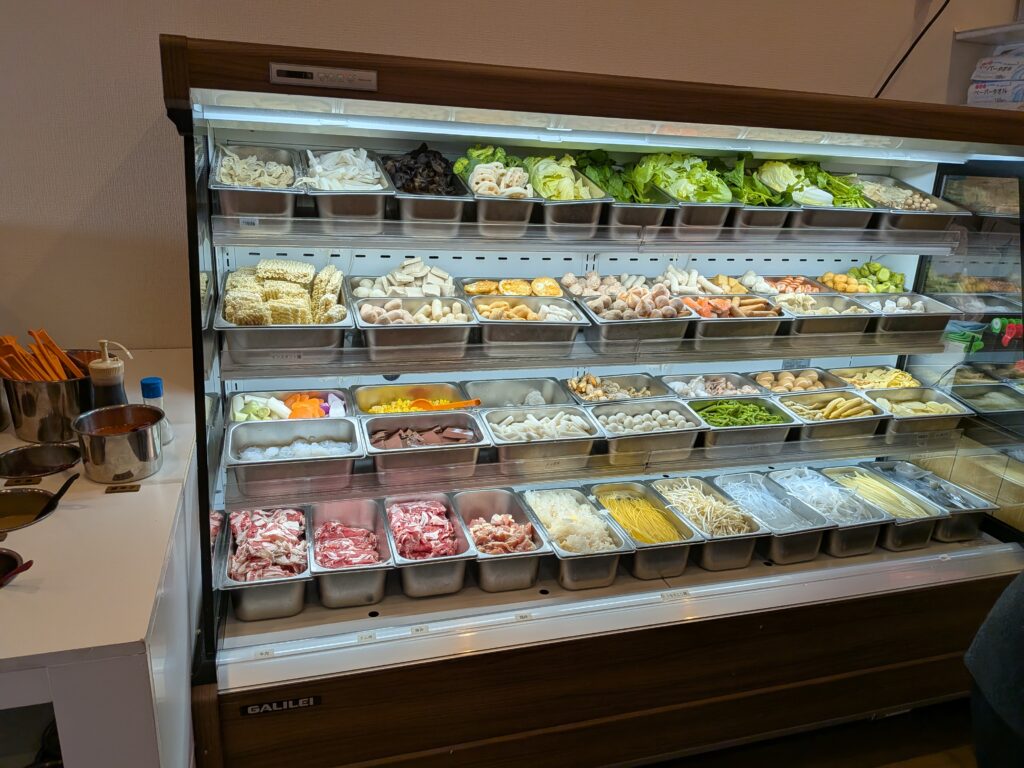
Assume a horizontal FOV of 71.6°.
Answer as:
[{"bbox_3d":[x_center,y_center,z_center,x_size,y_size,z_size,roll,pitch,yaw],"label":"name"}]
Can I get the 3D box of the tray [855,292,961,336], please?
[{"bbox_3d":[1.113,-0.182,2.041,0.268,0.100,0.162,-2,29,-16],"label":"tray"}]

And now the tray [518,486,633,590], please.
[{"bbox_3d":[0.129,0.341,1.561,0.162,0.100,0.265,-2,22,-17],"label":"tray"}]

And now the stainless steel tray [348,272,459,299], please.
[{"bbox_3d":[-0.257,-0.188,1.736,0.268,0.100,0.162,-2,28,-16],"label":"stainless steel tray"}]

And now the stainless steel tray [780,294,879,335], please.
[{"bbox_3d":[0.828,-0.162,1.912,0.265,0.100,0.162,-2,28,-16],"label":"stainless steel tray"}]

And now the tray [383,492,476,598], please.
[{"bbox_3d":[-0.205,0.379,1.676,0.176,0.100,0.325,-2,19,-16],"label":"tray"}]

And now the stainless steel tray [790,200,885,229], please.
[{"bbox_3d":[0.805,-0.490,1.965,0.265,0.100,0.325,-2,33,-16],"label":"stainless steel tray"}]

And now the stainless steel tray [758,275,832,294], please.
[{"bbox_3d":[0.740,-0.231,1.983,0.265,0.100,0.162,-2,27,-16],"label":"stainless steel tray"}]

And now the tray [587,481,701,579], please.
[{"bbox_3d":[0.317,0.365,1.790,0.176,0.100,0.325,-2,19,-16],"label":"tray"}]

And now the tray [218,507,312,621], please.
[{"bbox_3d":[-0.531,0.397,1.581,0.176,0.100,0.325,-2,19,-16],"label":"tray"}]

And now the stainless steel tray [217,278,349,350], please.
[{"bbox_3d":[-0.491,-0.141,1.550,0.265,0.100,0.325,-2,28,-17],"label":"stainless steel tray"}]

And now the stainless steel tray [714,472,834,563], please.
[{"bbox_3d":[0.656,0.348,1.843,0.176,0.100,0.325,-2,19,-16],"label":"stainless steel tray"}]

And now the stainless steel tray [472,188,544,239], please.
[{"bbox_3d":[-0.050,-0.461,1.755,0.176,0.100,0.325,-2,33,-16],"label":"stainless steel tray"}]

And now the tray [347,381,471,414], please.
[{"bbox_3d":[-0.250,0.080,1.741,0.265,0.100,0.162,-2,27,-16],"label":"tray"}]

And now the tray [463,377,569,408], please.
[{"bbox_3d":[0.015,0.066,1.746,0.265,0.100,0.162,-3,26,-17],"label":"tray"}]

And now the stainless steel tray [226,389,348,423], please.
[{"bbox_3d":[-0.495,0.093,1.595,0.265,0.100,0.162,-2,26,-16],"label":"stainless steel tray"}]

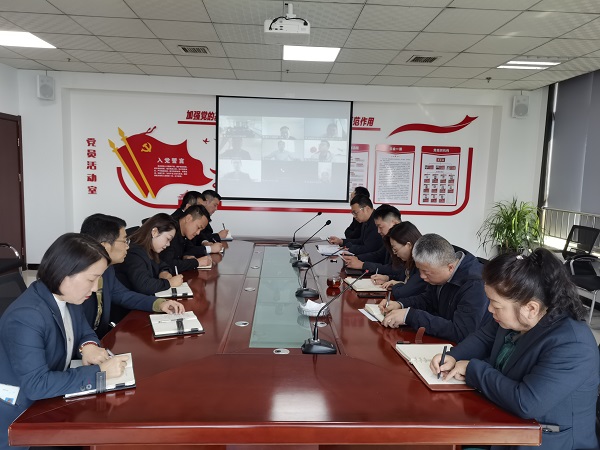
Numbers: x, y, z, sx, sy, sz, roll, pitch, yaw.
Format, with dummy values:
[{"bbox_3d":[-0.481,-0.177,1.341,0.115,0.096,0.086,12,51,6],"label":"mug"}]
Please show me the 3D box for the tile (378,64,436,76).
[{"bbox_3d":[1.284,-1.842,5.572,0.600,0.020,0.600,1,6,-3],"label":"tile"}]

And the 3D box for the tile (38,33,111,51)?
[{"bbox_3d":[-2.280,-1.869,4.785,0.600,0.020,0.600,1,6,-3],"label":"tile"}]

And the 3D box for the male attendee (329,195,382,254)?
[{"bbox_3d":[0.600,0.379,4.152,0.700,1.280,0.520,1,6,-11],"label":"male attendee"}]

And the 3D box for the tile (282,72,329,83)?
[{"bbox_3d":[0.057,-1.934,6.102,0.600,0.020,0.600,2,6,-3],"label":"tile"}]

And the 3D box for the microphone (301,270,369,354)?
[{"bbox_3d":[0.149,0.340,1.902,0.280,0.335,0.120,2,6,-3],"label":"microphone"}]

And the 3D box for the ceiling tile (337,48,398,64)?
[{"bbox_3d":[0.708,-1.788,4.943,0.600,0.020,0.600,1,6,-3],"label":"ceiling tile"}]

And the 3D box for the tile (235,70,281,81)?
[{"bbox_3d":[-0.544,-1.959,6.107,0.600,0.015,0.600,2,6,-3],"label":"tile"}]

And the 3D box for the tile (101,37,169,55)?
[{"bbox_3d":[-1.688,-1.863,4.843,0.600,0.015,0.600,2,6,-3],"label":"tile"}]

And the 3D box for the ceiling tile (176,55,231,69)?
[{"bbox_3d":[-1.116,-1.910,5.467,0.600,0.015,0.600,2,6,-3],"label":"ceiling tile"}]

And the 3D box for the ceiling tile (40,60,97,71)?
[{"bbox_3d":[-2.944,-2.009,5.947,0.600,0.020,0.600,1,6,-3],"label":"ceiling tile"}]

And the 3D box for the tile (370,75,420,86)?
[{"bbox_3d":[1.253,-1.909,6.186,0.600,0.020,0.636,1,6,-3],"label":"tile"}]

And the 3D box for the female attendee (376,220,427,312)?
[{"bbox_3d":[0.672,0.566,2.982,0.620,1.200,0.490,1,6,-8],"label":"female attendee"}]

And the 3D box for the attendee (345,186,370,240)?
[{"bbox_3d":[0.662,0.283,4.747,0.570,1.338,0.520,1,6,-3],"label":"attendee"}]

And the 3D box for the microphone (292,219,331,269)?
[{"bbox_3d":[0.086,0.135,3.494,0.278,0.365,0.110,1,6,-3],"label":"microphone"}]

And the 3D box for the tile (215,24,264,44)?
[{"bbox_3d":[-0.453,-1.757,4.285,0.600,0.020,0.600,1,6,-3],"label":"tile"}]

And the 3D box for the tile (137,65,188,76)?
[{"bbox_3d":[-1.740,-1.981,6.010,0.600,0.020,0.600,2,6,-3],"label":"tile"}]

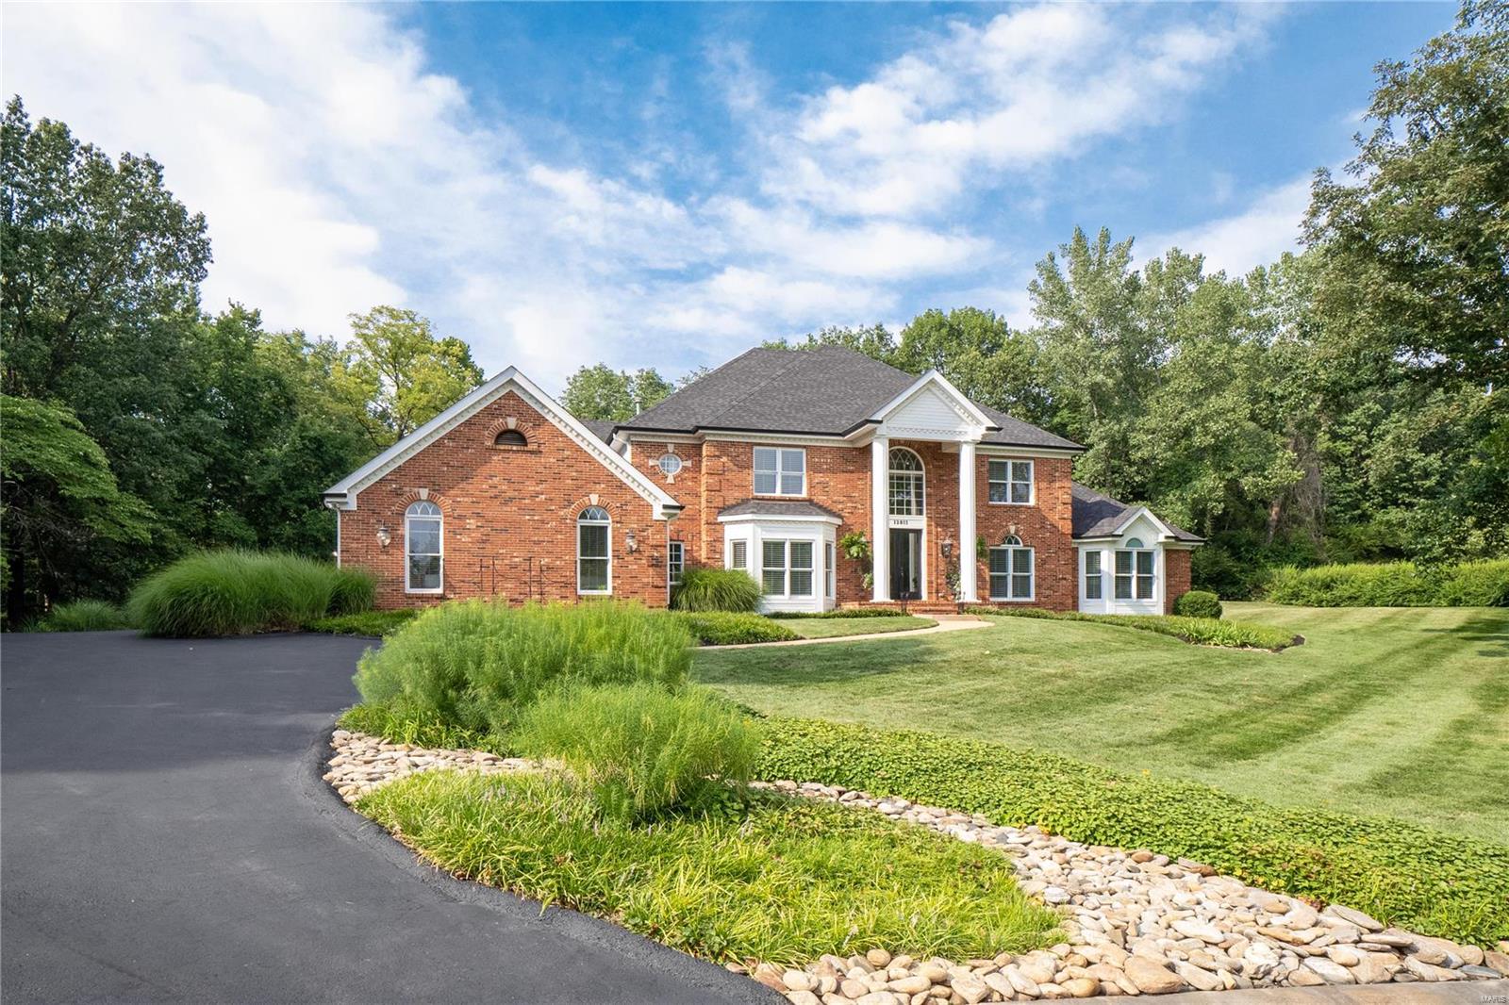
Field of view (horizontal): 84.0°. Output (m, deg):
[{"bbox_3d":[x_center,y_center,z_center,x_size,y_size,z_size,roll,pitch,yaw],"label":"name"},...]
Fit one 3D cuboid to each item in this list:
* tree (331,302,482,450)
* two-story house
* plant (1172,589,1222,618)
[{"bbox_3d":[-17.695,-2.297,43.000,8.000,15.200,8.000,1,-4,-14],"label":"tree"},{"bbox_3d":[2.000,-1.350,31.400,29.500,10.600,15.500,1,-4,-14],"label":"two-story house"},{"bbox_3d":[16.377,3.770,31.000,1.750,1.150,1.700,1,-4,-14],"label":"plant"}]

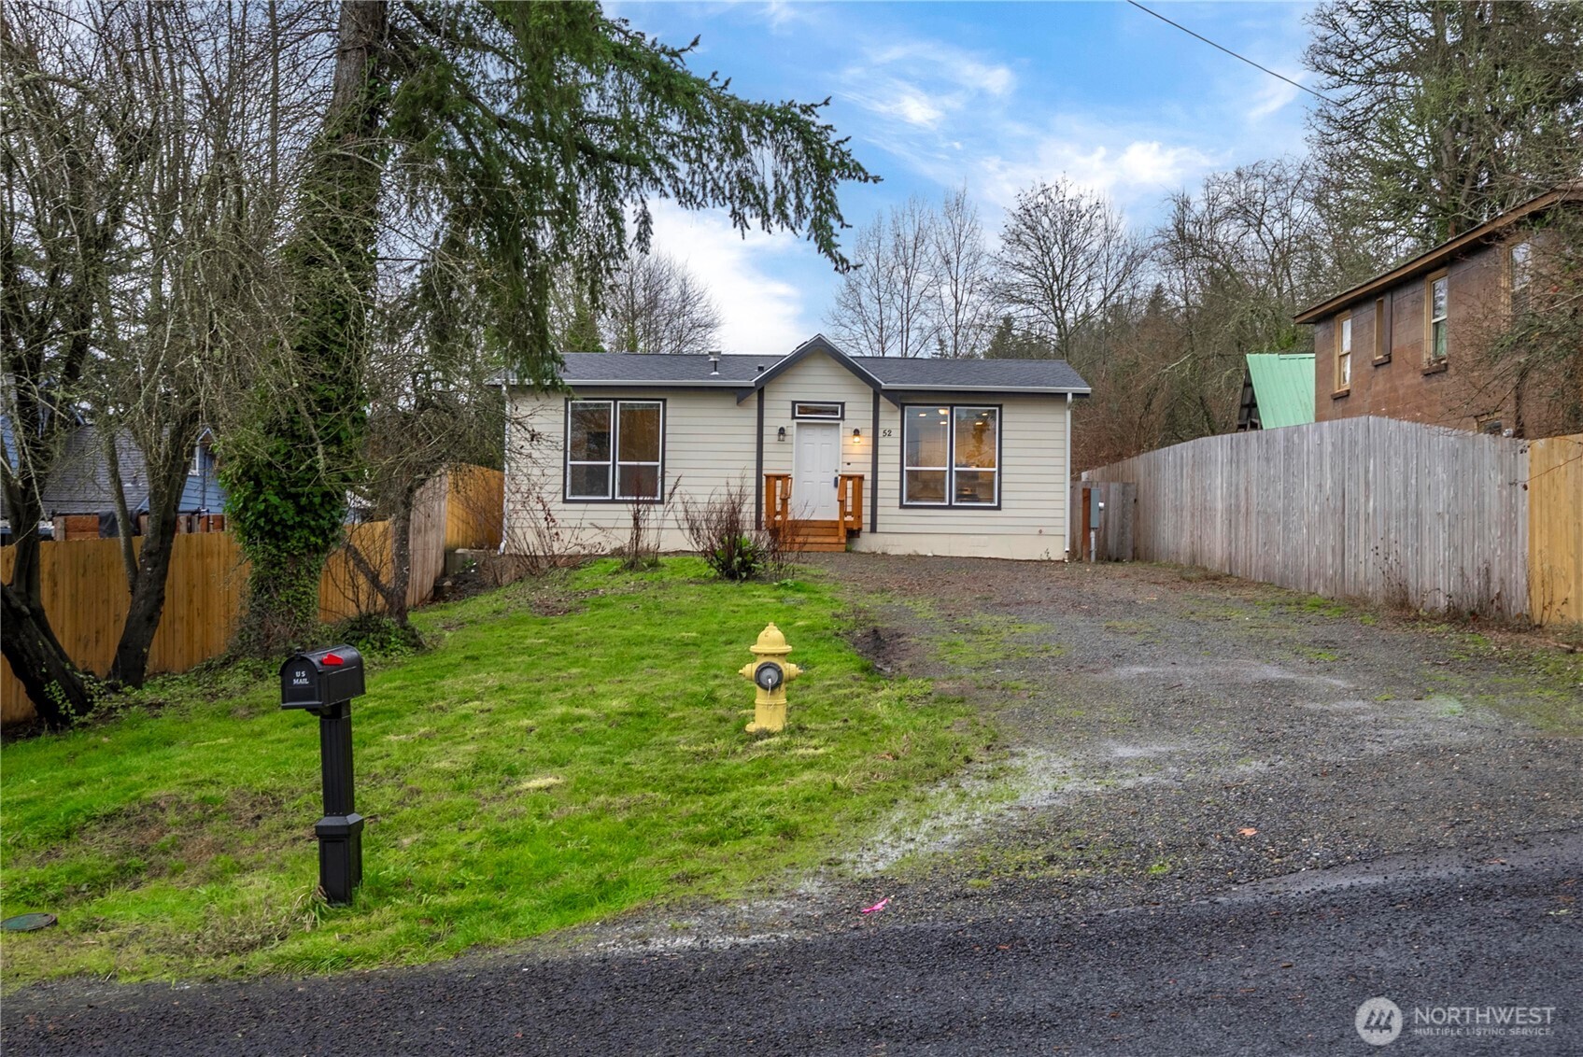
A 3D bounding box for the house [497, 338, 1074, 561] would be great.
[{"bbox_3d":[0.040,-1.780,25.700,12.350,4.850,8.200,1,-1,2],"label":"house"}]

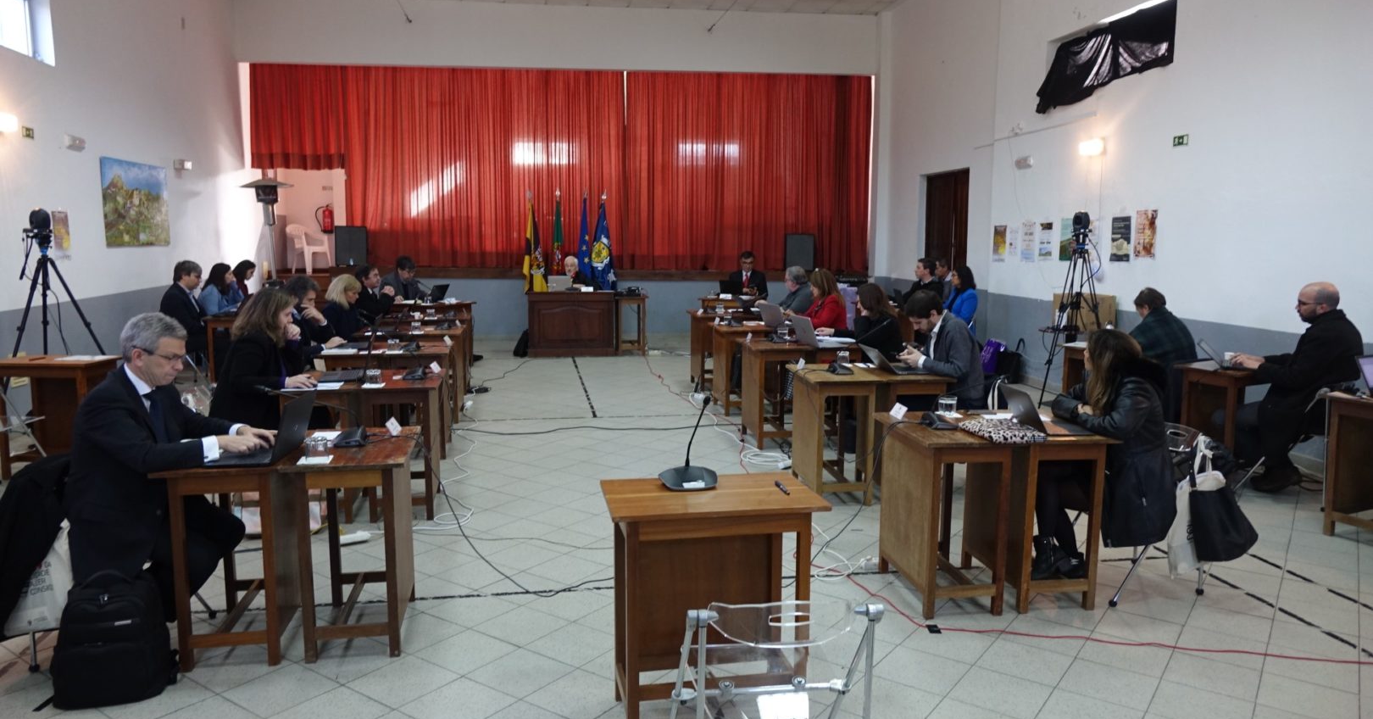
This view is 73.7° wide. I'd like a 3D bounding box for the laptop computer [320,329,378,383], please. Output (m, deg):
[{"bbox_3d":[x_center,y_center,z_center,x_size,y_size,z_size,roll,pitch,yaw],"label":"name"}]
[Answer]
[{"bbox_3d":[-2.009,-0.025,5.500,0.300,0.255,0.360,-1,8,-8],"label":"laptop computer"}]

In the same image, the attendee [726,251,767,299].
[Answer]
[{"bbox_3d":[0.888,-0.842,13.339,0.550,1.410,0.780,-1,7,-7],"label":"attendee"}]

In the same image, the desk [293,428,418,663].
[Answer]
[{"bbox_3d":[-1.329,0.727,3.745,0.460,0.757,0.690,-1,8,-10],"label":"desk"}]

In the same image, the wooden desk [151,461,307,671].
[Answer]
[{"bbox_3d":[-1.721,0.722,3.610,0.430,0.755,0.680,-1,8,-10],"label":"wooden desk"}]

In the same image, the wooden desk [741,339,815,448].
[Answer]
[{"bbox_3d":[0.668,0.259,7.151,0.436,0.772,0.663,-1,8,-9],"label":"wooden desk"}]

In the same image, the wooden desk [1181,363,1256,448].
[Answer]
[{"bbox_3d":[3.680,0.440,6.129,0.680,0.757,0.460,-3,8,-23],"label":"wooden desk"}]

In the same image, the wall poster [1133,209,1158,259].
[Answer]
[{"bbox_3d":[4.075,-1.109,8.115,0.010,0.417,0.285,-1,8,-10],"label":"wall poster"}]

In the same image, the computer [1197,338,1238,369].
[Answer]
[{"bbox_3d":[3.652,-0.052,6.151,0.400,0.190,0.330,6,9,36],"label":"computer"}]

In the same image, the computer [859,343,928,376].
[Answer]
[{"bbox_3d":[1.282,-0.007,5.645,0.360,0.185,0.335,-1,8,-9],"label":"computer"}]

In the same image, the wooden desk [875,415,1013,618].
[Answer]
[{"bbox_3d":[1.152,0.684,4.143,0.436,0.772,0.663,-1,8,-8],"label":"wooden desk"}]

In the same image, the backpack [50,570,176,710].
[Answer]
[{"bbox_3d":[-1.971,0.941,3.182,0.330,0.430,0.240,-3,8,-22],"label":"backpack"}]

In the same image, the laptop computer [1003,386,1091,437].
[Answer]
[{"bbox_3d":[1.597,0.216,4.064,0.320,0.190,0.295,0,8,-4],"label":"laptop computer"}]

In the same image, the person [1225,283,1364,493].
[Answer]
[{"bbox_3d":[3.994,0.157,6.032,0.780,1.330,0.540,6,9,34],"label":"person"}]

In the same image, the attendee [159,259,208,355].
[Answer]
[{"bbox_3d":[-5.541,-0.440,10.319,0.760,1.335,0.520,0,7,-4],"label":"attendee"}]

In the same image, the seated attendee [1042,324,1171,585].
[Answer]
[{"bbox_3d":[1.956,0.453,4.244,0.690,1.210,0.500,-1,8,-10],"label":"seated attendee"}]

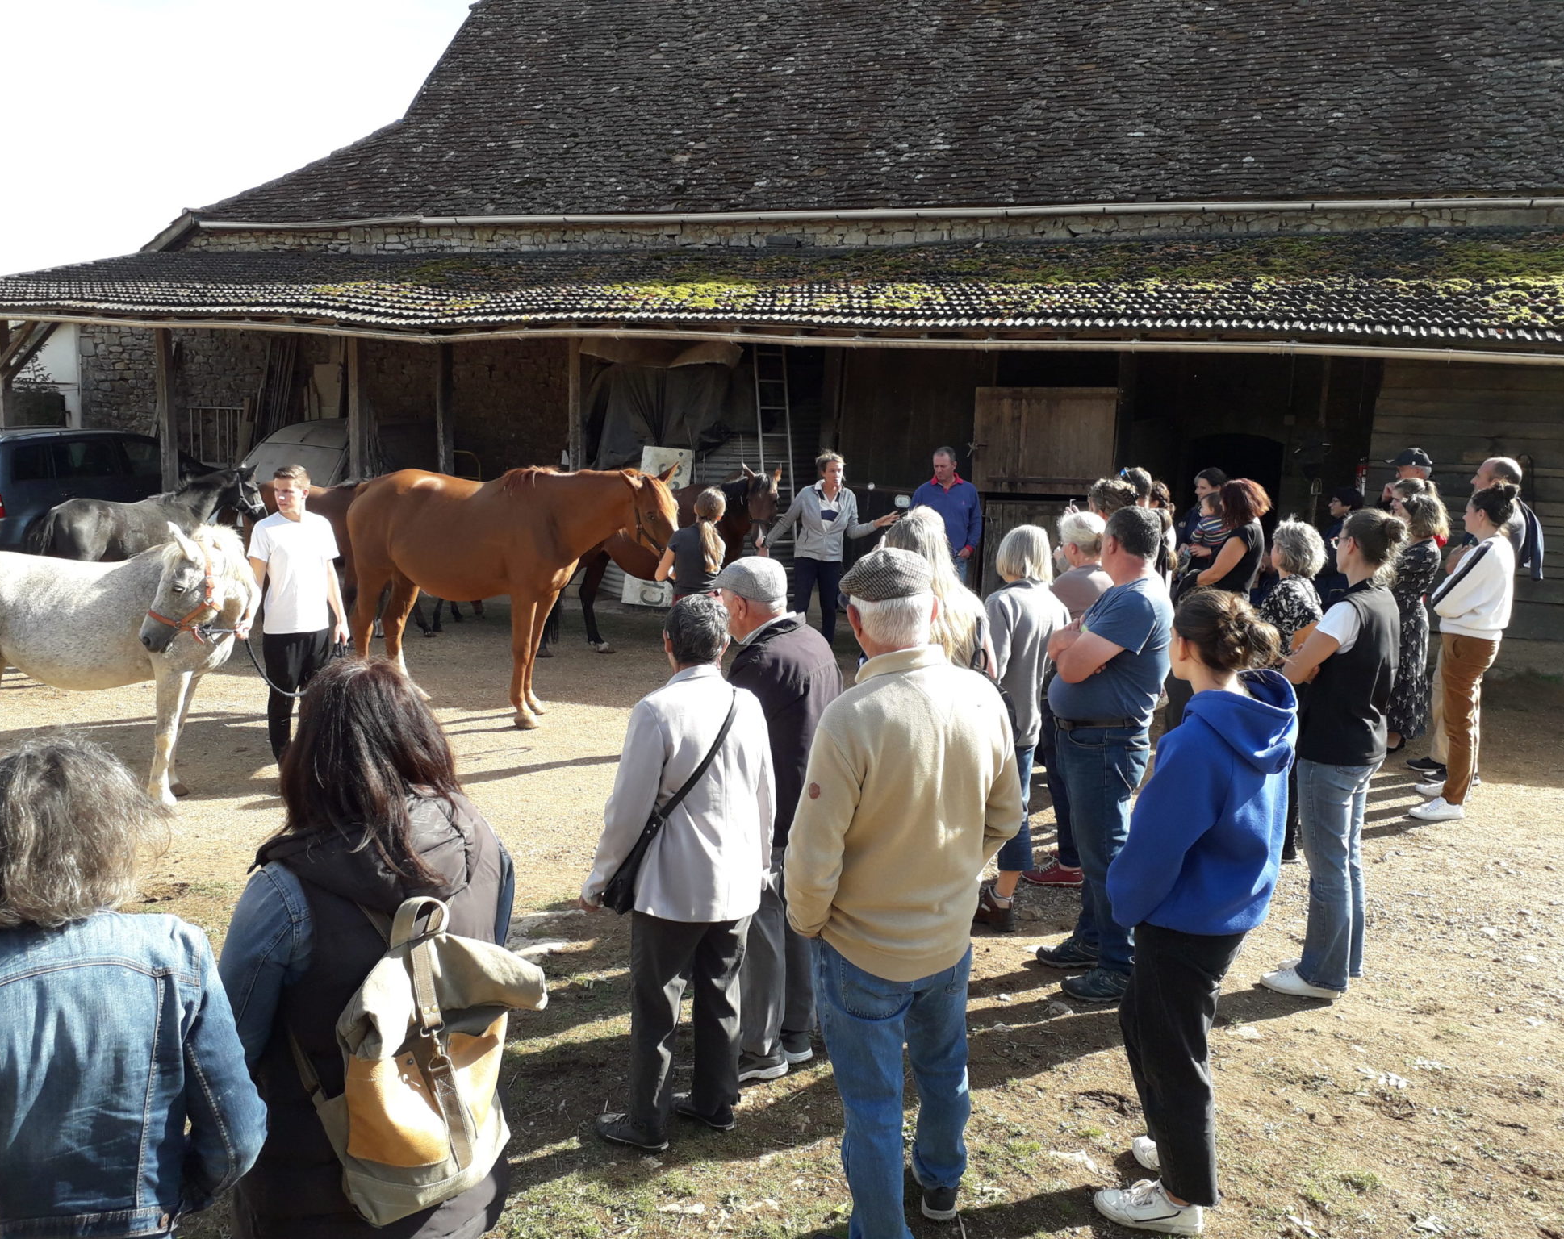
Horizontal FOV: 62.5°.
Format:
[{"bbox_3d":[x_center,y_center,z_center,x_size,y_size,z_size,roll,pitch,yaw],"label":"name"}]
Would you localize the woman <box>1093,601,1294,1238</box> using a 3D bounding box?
[{"bbox_3d":[1.064,0.749,3.385,0.480,1.660,0.480,10,13,41],"label":"woman"}]

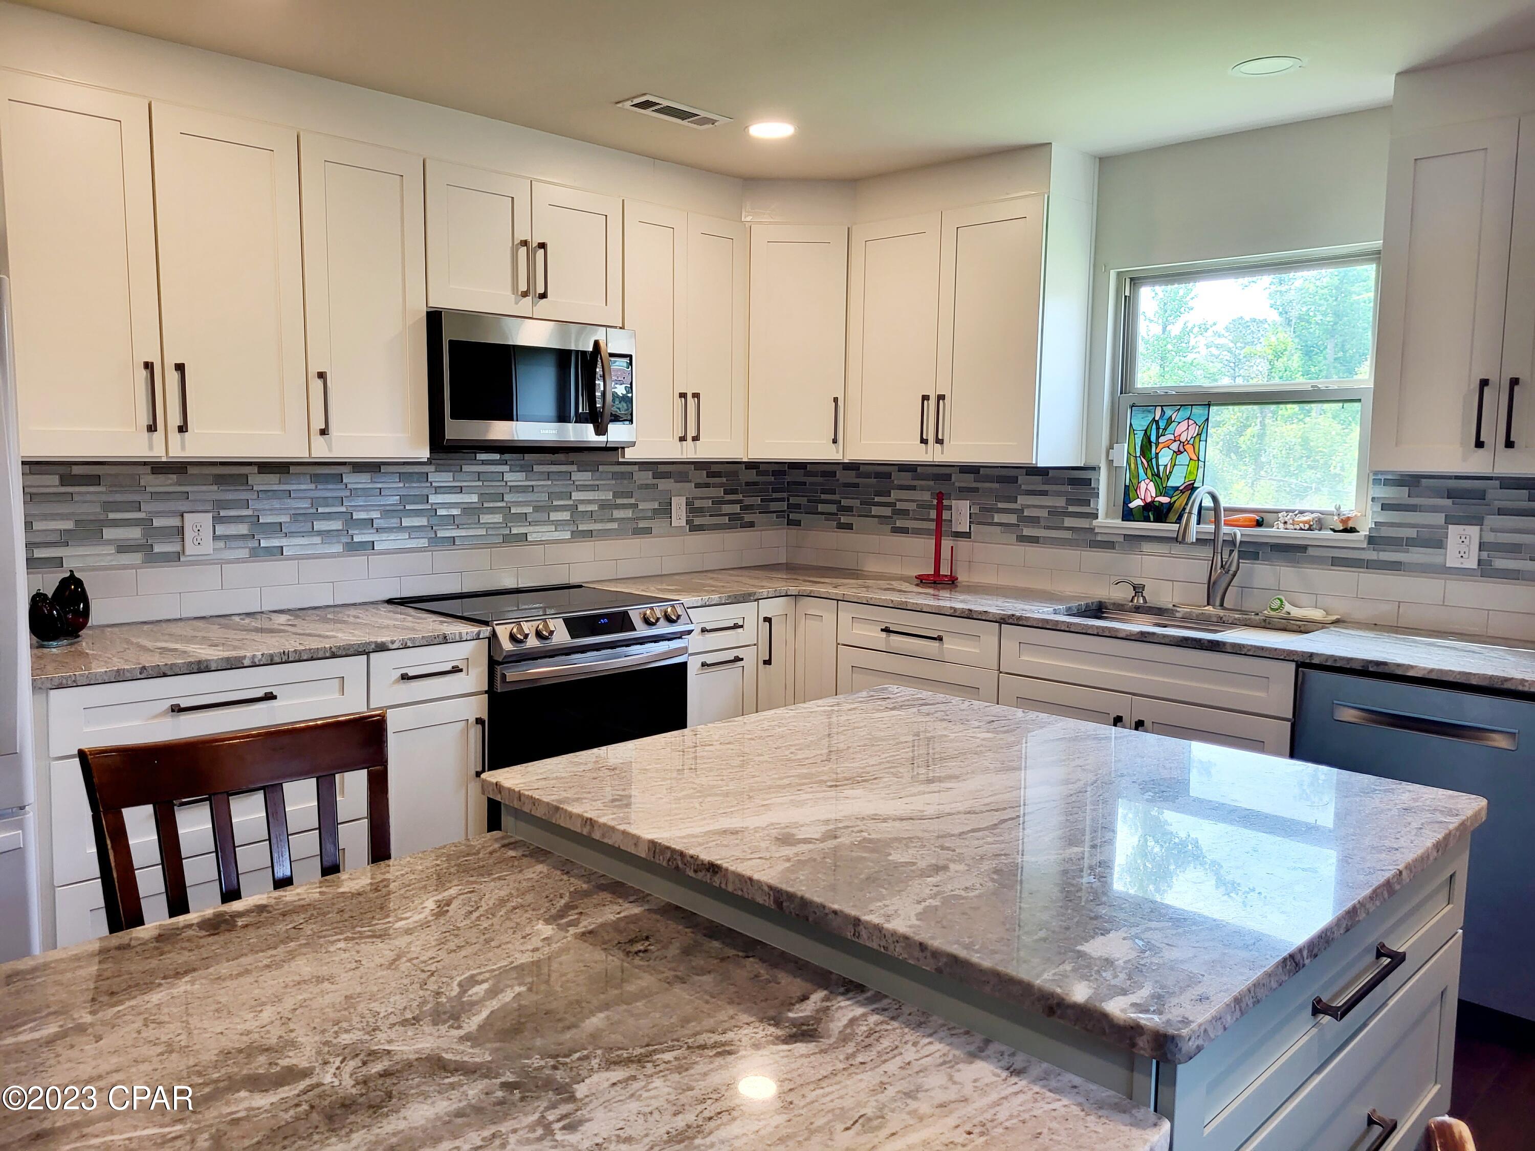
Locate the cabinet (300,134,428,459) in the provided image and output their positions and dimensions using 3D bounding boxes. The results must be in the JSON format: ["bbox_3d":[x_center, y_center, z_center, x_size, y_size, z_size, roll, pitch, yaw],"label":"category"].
[{"bbox_3d":[-1.269,-0.796,3.444,0.322,0.904,0.379,7,9,43],"label":"cabinet"}]

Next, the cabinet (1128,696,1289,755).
[{"bbox_3d":[1.432,0.654,3.479,0.455,0.600,0.570,7,9,43],"label":"cabinet"}]

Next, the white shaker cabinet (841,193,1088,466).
[{"bbox_3d":[0.733,-0.868,4.277,0.848,0.908,0.335,7,9,43],"label":"white shaker cabinet"}]

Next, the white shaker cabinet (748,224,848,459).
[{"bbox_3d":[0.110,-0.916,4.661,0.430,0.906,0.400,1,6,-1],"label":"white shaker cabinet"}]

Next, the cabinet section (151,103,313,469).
[{"bbox_3d":[-1.538,-0.775,3.188,0.320,0.903,0.379,6,8,43],"label":"cabinet section"}]

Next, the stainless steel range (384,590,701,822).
[{"bbox_3d":[-0.747,0.541,3.849,0.690,0.920,0.760,7,9,43],"label":"stainless steel range"}]

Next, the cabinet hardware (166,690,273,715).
[{"bbox_3d":[-1.315,0.309,2.803,0.034,0.013,0.236,7,9,43],"label":"cabinet hardware"}]

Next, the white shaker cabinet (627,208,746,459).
[{"bbox_3d":[-0.402,-0.888,4.348,0.322,0.904,0.612,7,9,43],"label":"white shaker cabinet"}]

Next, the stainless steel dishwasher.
[{"bbox_3d":[1.847,0.653,3.127,0.608,0.815,0.625,7,9,43],"label":"stainless steel dishwasher"}]

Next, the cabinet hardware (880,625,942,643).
[{"bbox_3d":[0.492,0.201,3.922,0.238,0.013,0.034,7,9,43],"label":"cabinet hardware"}]

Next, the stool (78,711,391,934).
[{"bbox_3d":[-0.678,0.750,1.682,0.455,0.991,0.500,-5,8,-39],"label":"stool"}]

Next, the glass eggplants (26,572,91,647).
[{"bbox_3d":[-1.823,0.079,2.970,0.157,0.183,0.150,7,9,43],"label":"glass eggplants"}]

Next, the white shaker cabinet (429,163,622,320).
[{"bbox_3d":[-0.873,-1.070,3.828,0.322,0.437,0.760,7,9,43],"label":"white shaker cabinet"}]

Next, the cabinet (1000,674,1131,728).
[{"bbox_3d":[1.127,0.618,3.828,0.457,0.612,0.625,7,9,43],"label":"cabinet"}]

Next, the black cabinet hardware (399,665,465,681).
[{"bbox_3d":[-0.930,0.272,3.203,0.034,0.013,0.174,7,9,43],"label":"black cabinet hardware"}]

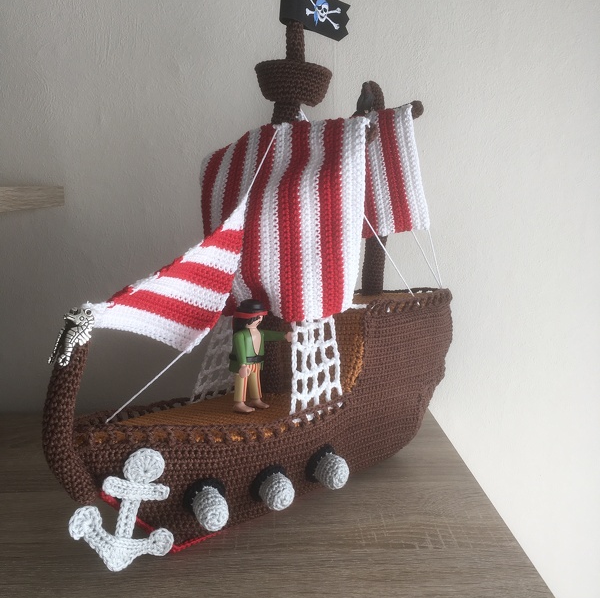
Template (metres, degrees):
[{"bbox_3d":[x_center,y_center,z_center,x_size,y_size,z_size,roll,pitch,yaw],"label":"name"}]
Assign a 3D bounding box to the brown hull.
[{"bbox_3d":[-0.014,0.066,0.469,0.335,0.150,0.085,-9,13,-40],"label":"brown hull"}]

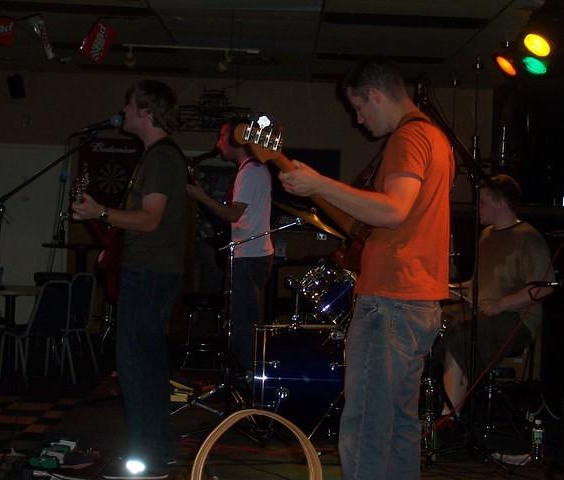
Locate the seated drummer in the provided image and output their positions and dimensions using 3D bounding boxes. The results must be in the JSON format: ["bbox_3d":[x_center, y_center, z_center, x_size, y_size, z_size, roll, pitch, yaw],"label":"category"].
[{"bbox_3d":[1.190,0.328,7.350,0.680,1.380,0.560,1,1,-17],"label":"seated drummer"}]

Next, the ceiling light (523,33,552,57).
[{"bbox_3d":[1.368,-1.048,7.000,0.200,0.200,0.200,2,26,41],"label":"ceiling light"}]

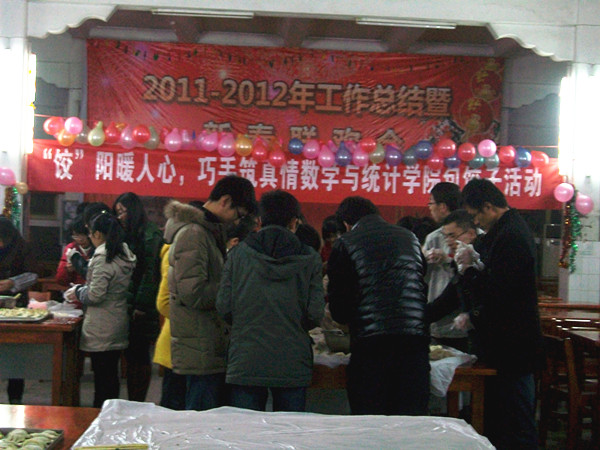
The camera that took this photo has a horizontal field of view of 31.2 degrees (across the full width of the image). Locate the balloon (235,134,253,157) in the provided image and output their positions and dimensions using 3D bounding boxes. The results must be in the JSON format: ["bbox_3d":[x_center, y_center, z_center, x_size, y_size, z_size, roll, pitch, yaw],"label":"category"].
[{"bbox_3d":[-0.675,-0.952,12.916,0.207,0.264,0.205,2,1,-4],"label":"balloon"}]

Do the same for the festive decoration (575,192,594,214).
[{"bbox_3d":[3.454,-0.258,13.024,0.224,0.273,0.220,2,1,-4],"label":"festive decoration"}]

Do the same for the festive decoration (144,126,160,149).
[{"bbox_3d":[-1.785,-1.040,12.914,0.192,0.282,0.200,2,1,-4],"label":"festive decoration"}]

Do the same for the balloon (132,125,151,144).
[{"bbox_3d":[-1.883,-1.081,12.808,0.214,0.227,0.230,2,1,-4],"label":"balloon"}]

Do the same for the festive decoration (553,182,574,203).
[{"bbox_3d":[3.243,-0.399,13.200,0.250,0.240,0.250,2,2,-5],"label":"festive decoration"}]

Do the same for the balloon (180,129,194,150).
[{"bbox_3d":[-1.335,-1.014,12.750,0.190,0.260,0.190,2,0,0],"label":"balloon"}]

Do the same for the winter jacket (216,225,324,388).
[{"bbox_3d":[-0.150,0.416,5.480,0.560,0.840,0.370,2,0,5],"label":"winter jacket"}]

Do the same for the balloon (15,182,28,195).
[{"bbox_3d":[-3.291,-0.431,12.700,0.160,0.150,0.160,2,0,0],"label":"balloon"}]

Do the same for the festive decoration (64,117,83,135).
[{"bbox_3d":[-2.708,-1.190,12.850,0.220,0.230,0.220,2,2,-5],"label":"festive decoration"}]

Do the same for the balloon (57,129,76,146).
[{"bbox_3d":[-2.773,-1.037,12.780,0.208,0.226,0.210,2,1,-4],"label":"balloon"}]

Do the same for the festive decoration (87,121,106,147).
[{"bbox_3d":[-2.417,-1.081,12.700,0.210,0.300,0.210,2,0,0],"label":"festive decoration"}]

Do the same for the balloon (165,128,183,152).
[{"bbox_3d":[-1.495,-0.999,12.700,0.210,0.280,0.210,2,0,0],"label":"balloon"}]

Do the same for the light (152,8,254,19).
[{"bbox_3d":[-1.168,-2.555,13.004,1.220,0.070,0.080,2,1,-4],"label":"light"}]

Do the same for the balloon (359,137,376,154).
[{"bbox_3d":[0.828,-0.955,12.984,0.205,0.217,0.220,2,1,-4],"label":"balloon"}]

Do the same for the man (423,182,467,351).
[{"bbox_3d":[0.844,0.594,6.431,0.360,1.696,0.500,0,3,-40],"label":"man"}]

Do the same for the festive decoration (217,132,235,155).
[{"bbox_3d":[-0.901,-0.974,13.000,0.220,0.290,0.220,2,2,-5],"label":"festive decoration"}]

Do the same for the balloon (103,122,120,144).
[{"bbox_3d":[-2.236,-1.091,12.815,0.197,0.262,0.200,2,1,-4],"label":"balloon"}]

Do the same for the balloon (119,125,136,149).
[{"bbox_3d":[-2.039,-1.046,12.700,0.210,0.285,0.210,2,0,0],"label":"balloon"}]

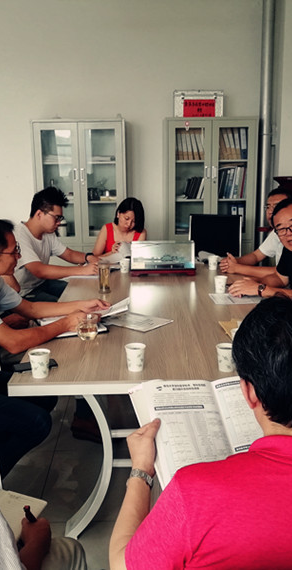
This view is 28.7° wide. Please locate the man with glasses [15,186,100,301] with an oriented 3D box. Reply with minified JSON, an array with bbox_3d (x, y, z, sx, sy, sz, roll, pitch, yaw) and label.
[{"bbox_3d":[-0.535,0.041,3.575,0.690,1.310,0.530,-2,13,-6],"label":"man with glasses"}]

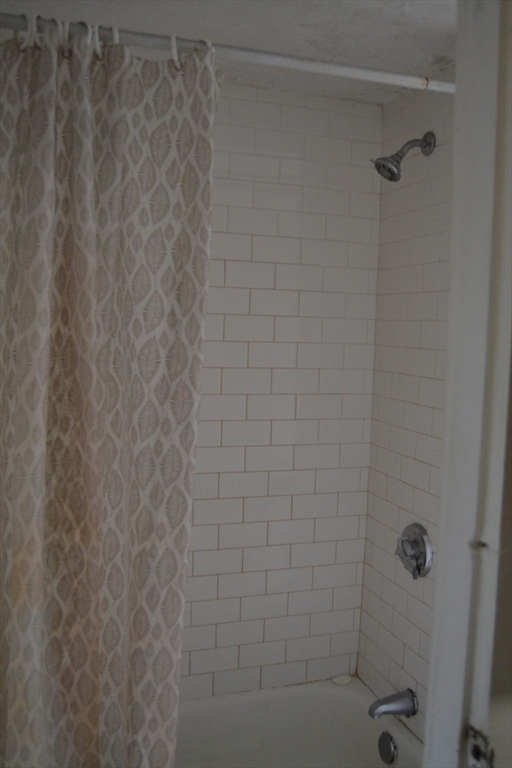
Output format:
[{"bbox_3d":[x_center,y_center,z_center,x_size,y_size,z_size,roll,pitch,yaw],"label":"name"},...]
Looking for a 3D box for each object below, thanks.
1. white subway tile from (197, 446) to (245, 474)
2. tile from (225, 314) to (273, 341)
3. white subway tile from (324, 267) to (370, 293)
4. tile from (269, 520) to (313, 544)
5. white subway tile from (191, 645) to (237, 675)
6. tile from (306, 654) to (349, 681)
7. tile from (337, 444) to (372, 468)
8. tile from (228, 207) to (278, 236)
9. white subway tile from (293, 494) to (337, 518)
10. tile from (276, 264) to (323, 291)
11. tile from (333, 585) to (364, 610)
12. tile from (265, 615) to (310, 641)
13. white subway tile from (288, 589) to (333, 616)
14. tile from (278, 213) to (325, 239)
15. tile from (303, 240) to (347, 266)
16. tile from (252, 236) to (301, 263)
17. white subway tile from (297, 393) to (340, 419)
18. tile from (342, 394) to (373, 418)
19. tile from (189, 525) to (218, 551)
[{"bbox_3d":[-0.107,0.224,2.080,0.153,0.076,0.009,0,5,-18],"label":"white subway tile"},{"bbox_3d":[-0.020,-0.164,2.087,0.152,0.076,0.009,0,5,-18],"label":"tile"},{"bbox_3d":[0.277,-0.318,2.158,0.153,0.076,0.009,0,5,-18],"label":"white subway tile"},{"bbox_3d":[0.106,0.454,2.167,0.153,0.076,0.009,0,5,-19],"label":"tile"},{"bbox_3d":[-0.125,0.833,2.132,0.153,0.076,0.009,0,5,-18],"label":"white subway tile"},{"bbox_3d":[0.234,0.915,2.272,0.152,0.075,0.009,0,5,-18],"label":"tile"},{"bbox_3d":[0.313,0.227,2.231,0.104,0.076,0.008,0,5,-19],"label":"tile"},{"bbox_3d":[-0.013,-0.473,2.048,0.152,0.075,0.010,0,5,-18],"label":"tile"},{"bbox_3d":[0.183,0.382,2.202,0.154,0.076,0.008,0,5,-19],"label":"white subway tile"},{"bbox_3d":[0.128,-0.318,2.100,0.153,0.076,0.009,0,5,-19],"label":"tile"},{"bbox_3d":[0.293,0.685,2.259,0.103,0.076,0.009,0,5,-18],"label":"tile"},{"bbox_3d":[0.098,0.765,2.205,0.152,0.076,0.008,0,5,-18],"label":"tile"},{"bbox_3d":[0.171,0.686,2.221,0.152,0.075,0.010,0,5,-18],"label":"white subway tile"},{"bbox_3d":[0.134,-0.472,2.097,0.152,0.075,0.010,0,5,-18],"label":"tile"},{"bbox_3d":[0.209,-0.395,2.137,0.154,0.076,0.008,0,5,-19],"label":"tile"},{"bbox_3d":[0.062,-0.396,2.088,0.154,0.076,0.008,0,5,-19],"label":"tile"},{"bbox_3d":[0.195,0.071,2.177,0.154,0.076,0.008,0,5,-19],"label":"white subway tile"},{"bbox_3d":[0.315,0.070,2.207,0.103,0.076,0.009,0,5,-18],"label":"tile"},{"bbox_3d":[-0.186,0.451,2.065,0.152,0.075,0.009,0,5,-19],"label":"tile"}]

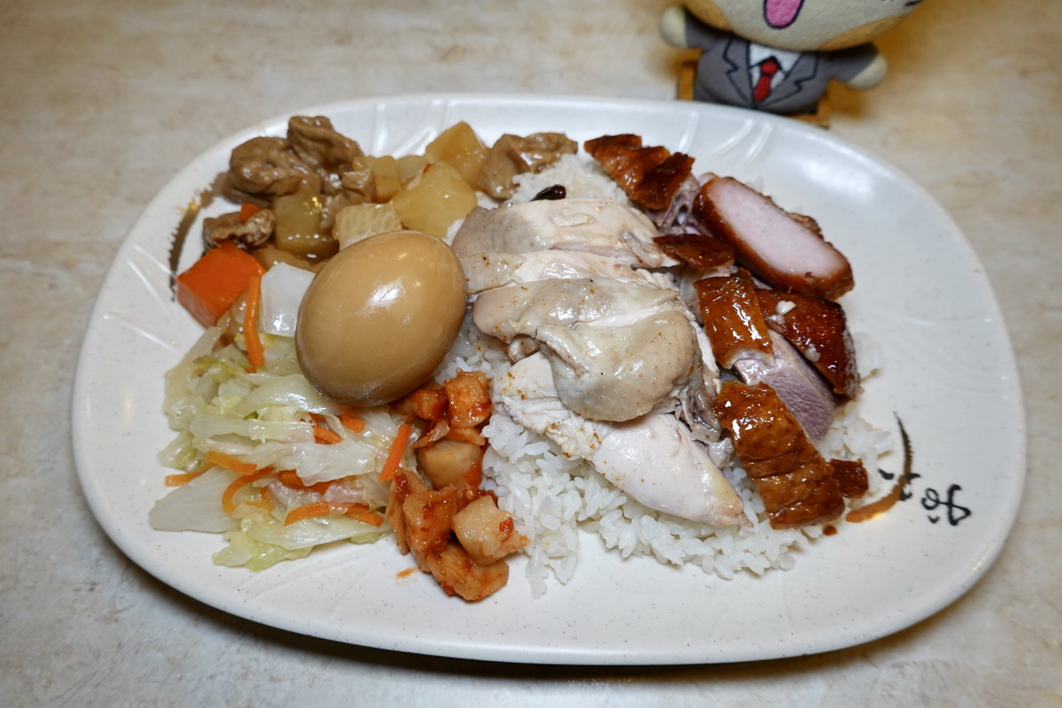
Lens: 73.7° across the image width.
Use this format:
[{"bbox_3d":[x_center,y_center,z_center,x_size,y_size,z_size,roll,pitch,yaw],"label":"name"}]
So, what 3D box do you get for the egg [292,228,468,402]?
[{"bbox_3d":[-0.042,-0.011,0.202,0.043,0.043,0.056,27,64,13],"label":"egg"}]

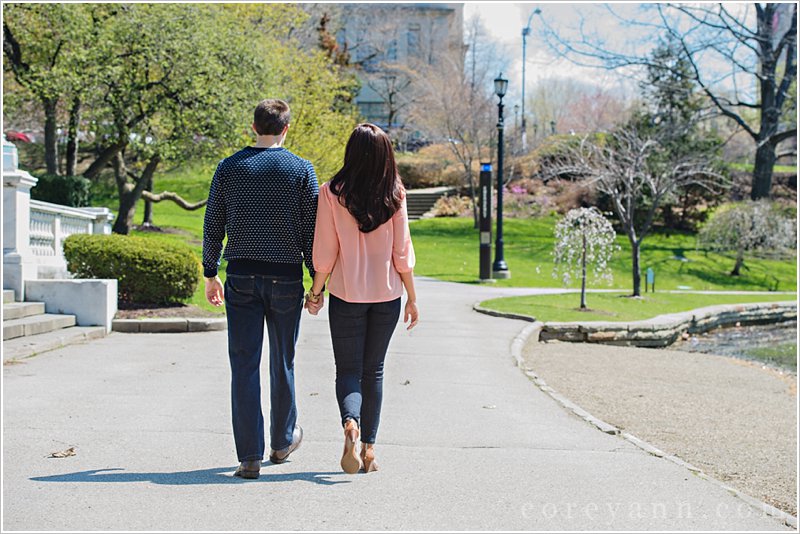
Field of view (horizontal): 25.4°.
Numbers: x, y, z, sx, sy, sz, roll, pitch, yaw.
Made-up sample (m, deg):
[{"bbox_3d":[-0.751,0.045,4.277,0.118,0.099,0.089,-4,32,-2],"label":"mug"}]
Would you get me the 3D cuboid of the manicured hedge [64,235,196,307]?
[{"bbox_3d":[-3.768,0.049,25.000,2.000,1.030,1.600,0,1,0],"label":"manicured hedge"}]

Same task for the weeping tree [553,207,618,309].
[{"bbox_3d":[2.764,-0.142,26.500,1.000,1.530,1.000,0,1,0],"label":"weeping tree"}]

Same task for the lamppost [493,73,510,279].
[{"bbox_3d":[2.568,-2.315,45.000,0.450,5.250,0.450,0,1,0],"label":"lamppost"}]

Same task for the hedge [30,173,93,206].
[{"bbox_3d":[-8.400,-1.868,44.000,1.750,1.000,1.400,0,1,0],"label":"hedge"}]

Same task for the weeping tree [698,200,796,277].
[{"bbox_3d":[8.427,-0.689,43.000,2.400,1.850,2.300,0,1,0],"label":"weeping tree"}]

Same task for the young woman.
[{"bbox_3d":[-0.181,0.150,8.600,0.530,1.690,0.480,0,1,3],"label":"young woman"}]

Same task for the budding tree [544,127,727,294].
[{"bbox_3d":[4.136,-1.001,31.500,3.300,3.060,3.200,0,1,0],"label":"budding tree"}]

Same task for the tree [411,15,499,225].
[{"bbox_3d":[1.747,-4.696,57.000,3.000,6.900,2.900,0,1,0],"label":"tree"}]

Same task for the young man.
[{"bbox_3d":[-0.675,0.104,8.600,0.550,1.810,0.480,0,1,3],"label":"young man"}]

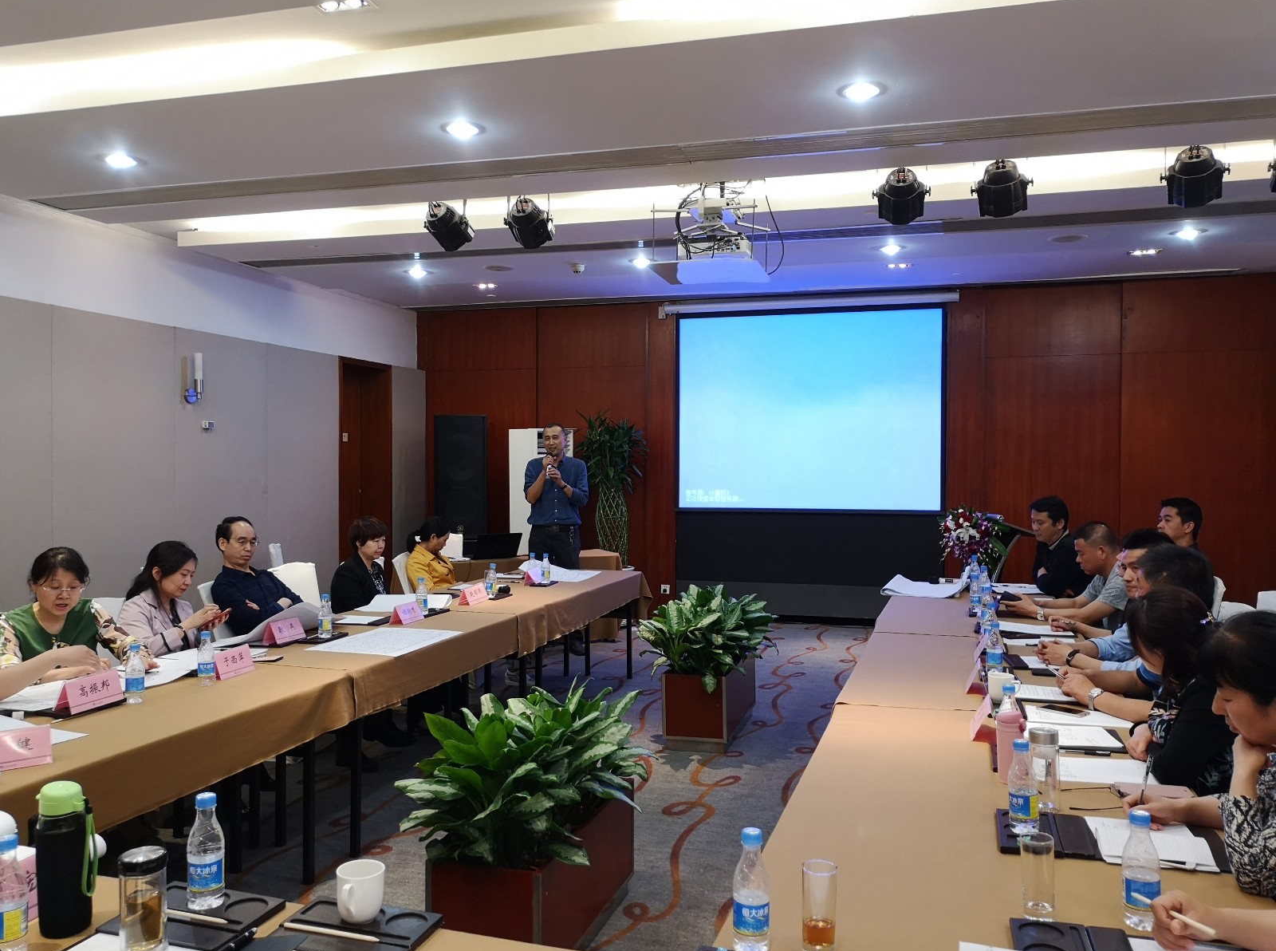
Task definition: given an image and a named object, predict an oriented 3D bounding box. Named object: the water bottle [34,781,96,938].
[{"bbox_3d":[-0.919,0.615,1.607,0.085,0.232,0.076,0,1,-30],"label":"water bottle"}]

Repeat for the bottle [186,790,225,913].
[{"bbox_3d":[-0.744,0.643,1.717,0.062,0.190,0.062,1,1,17],"label":"bottle"}]

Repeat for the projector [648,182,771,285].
[{"bbox_3d":[0.449,-1.516,6.136,0.680,0.570,0.620,1,1,13],"label":"projector"}]

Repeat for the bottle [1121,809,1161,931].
[{"bbox_3d":[0.865,0.675,1.707,0.062,0.192,0.062,1,1,17],"label":"bottle"}]

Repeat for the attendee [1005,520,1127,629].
[{"bbox_3d":[2.245,0.832,4.977,0.820,1.220,0.500,1,1,18],"label":"attendee"}]

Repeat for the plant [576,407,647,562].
[{"bbox_3d":[-0.228,0.394,9.250,0.640,1.970,0.640,0,1,0],"label":"plant"}]

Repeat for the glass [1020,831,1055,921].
[{"bbox_3d":[0.677,0.675,1.677,0.054,0.130,0.054,1,1,18],"label":"glass"}]

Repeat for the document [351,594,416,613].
[{"bbox_3d":[-1.237,0.658,5.227,0.430,0.060,0.380,1,1,18],"label":"document"}]

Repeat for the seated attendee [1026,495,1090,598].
[{"bbox_3d":[2.505,0.773,5.901,0.750,1.320,0.520,0,1,4],"label":"seated attendee"}]

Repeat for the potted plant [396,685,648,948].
[{"bbox_3d":[-0.310,1.086,3.200,0.580,0.790,0.930,0,1,18],"label":"potted plant"}]

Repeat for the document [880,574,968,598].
[{"bbox_3d":[1.802,0.673,6.201,0.530,0.100,0.620,1,1,17],"label":"document"}]

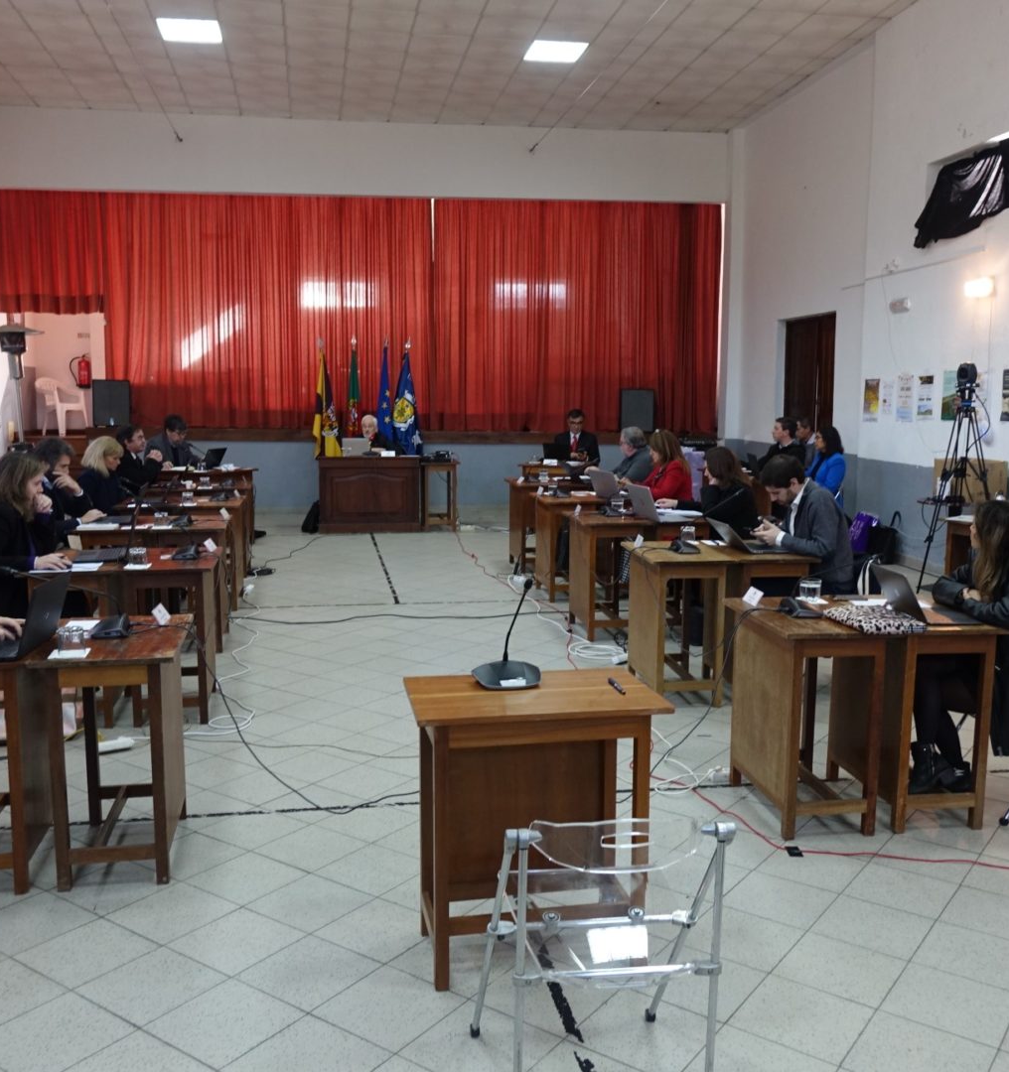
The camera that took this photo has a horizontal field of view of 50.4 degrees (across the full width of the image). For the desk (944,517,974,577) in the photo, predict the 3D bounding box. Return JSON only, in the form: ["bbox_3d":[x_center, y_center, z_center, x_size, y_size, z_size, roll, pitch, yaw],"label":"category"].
[{"bbox_3d":[3.311,0.291,7.152,0.690,0.770,0.450,-4,9,-28],"label":"desk"}]

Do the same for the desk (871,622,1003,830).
[{"bbox_3d":[1.588,0.683,4.246,0.440,0.775,0.690,-1,8,-8],"label":"desk"}]

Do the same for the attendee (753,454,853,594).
[{"bbox_3d":[1.566,0.205,5.707,0.680,1.280,0.540,-1,8,-10],"label":"attendee"}]

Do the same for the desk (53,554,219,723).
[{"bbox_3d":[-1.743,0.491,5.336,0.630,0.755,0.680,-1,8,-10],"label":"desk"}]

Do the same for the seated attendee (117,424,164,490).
[{"bbox_3d":[-3.079,-0.303,9.403,0.800,1.325,0.520,2,8,12],"label":"seated attendee"}]

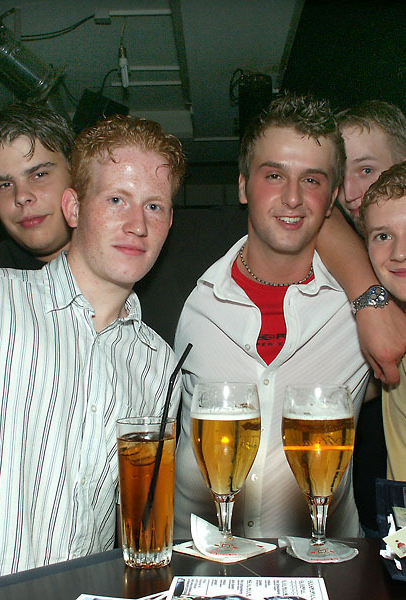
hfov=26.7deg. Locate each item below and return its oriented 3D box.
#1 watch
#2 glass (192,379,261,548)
[{"bbox_3d":[0.276,0.001,1.400,0.064,0.043,0.052,-21,-7,-32],"label":"watch"},{"bbox_3d":[0.028,0.192,1.000,0.081,0.186,0.081,0,-1,0],"label":"glass"}]

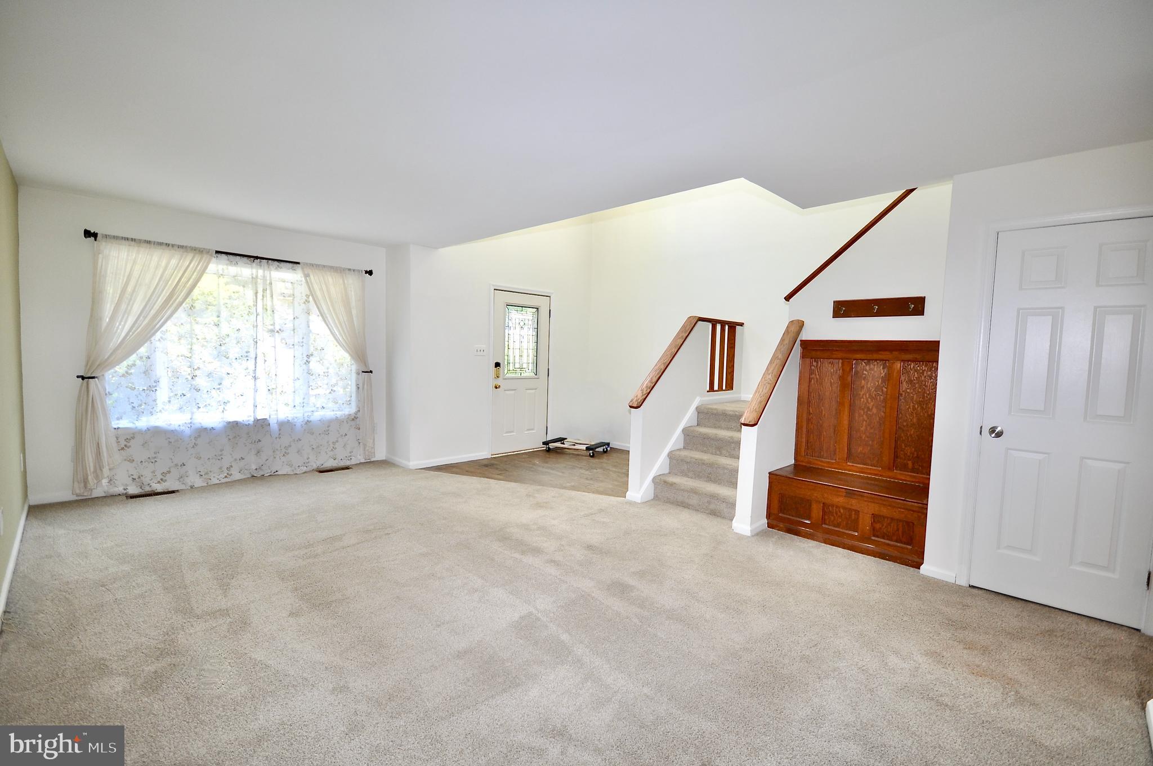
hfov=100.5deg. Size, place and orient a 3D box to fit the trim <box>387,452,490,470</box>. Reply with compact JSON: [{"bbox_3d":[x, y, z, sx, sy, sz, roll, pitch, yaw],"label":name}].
[{"bbox_3d":[-1.654,0.877,5.780,0.615,0.080,1.000,5,5,45],"label":"trim"}]

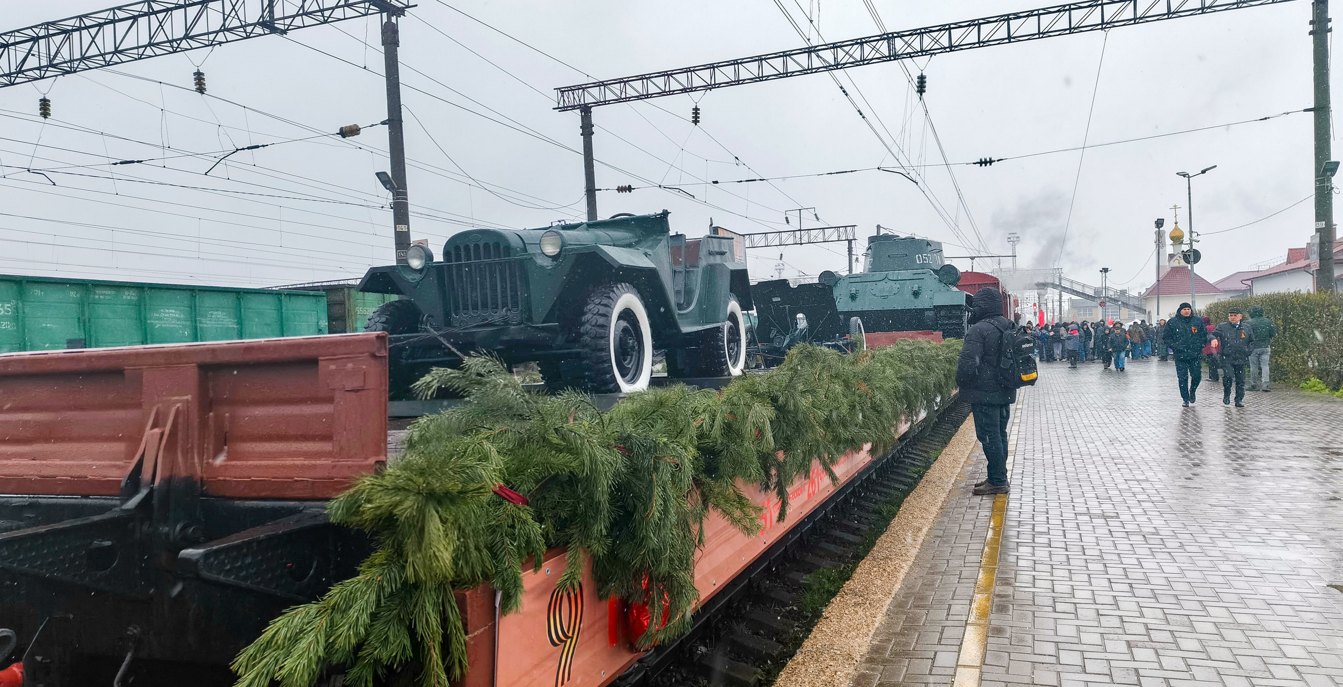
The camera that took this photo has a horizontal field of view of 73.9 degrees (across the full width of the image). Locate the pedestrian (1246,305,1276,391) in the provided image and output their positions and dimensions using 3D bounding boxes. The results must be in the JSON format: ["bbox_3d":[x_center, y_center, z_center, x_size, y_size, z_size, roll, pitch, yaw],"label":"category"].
[{"bbox_3d":[12.029,0.084,18.323,0.580,1.743,0.420,-3,0,36],"label":"pedestrian"}]

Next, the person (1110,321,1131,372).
[{"bbox_3d":[14.412,0.130,28.819,0.580,1.516,0.420,-3,0,25],"label":"person"}]

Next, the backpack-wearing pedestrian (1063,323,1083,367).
[{"bbox_3d":[14.429,0.094,32.000,0.580,1.660,0.480,-2,0,22],"label":"backpack-wearing pedestrian"}]

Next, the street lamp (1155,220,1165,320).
[{"bbox_3d":[22.936,-2.685,41.997,0.400,6.500,0.350,-2,0,22],"label":"street lamp"}]

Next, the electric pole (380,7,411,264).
[{"bbox_3d":[-6.358,-2.830,21.000,0.420,10.199,0.420,-3,0,22],"label":"electric pole"}]

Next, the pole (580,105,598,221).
[{"bbox_3d":[-2.619,-2.951,30.100,0.420,10.157,0.420,-3,0,22],"label":"pole"}]

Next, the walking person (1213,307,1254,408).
[{"bbox_3d":[9.683,0.244,15.350,0.620,1.700,0.450,-2,0,22],"label":"walking person"}]

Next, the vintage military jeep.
[{"bbox_3d":[-0.658,-0.319,6.897,1.780,1.330,3.350,-2,0,22],"label":"vintage military jeep"}]

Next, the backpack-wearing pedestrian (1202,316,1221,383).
[{"bbox_3d":[13.380,0.128,22.188,0.460,1.588,0.520,-3,0,19],"label":"backpack-wearing pedestrian"}]

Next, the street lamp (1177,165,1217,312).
[{"bbox_3d":[20.813,-3.109,34.997,0.900,7.500,1.900,-2,0,-23],"label":"street lamp"}]

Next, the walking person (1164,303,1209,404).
[{"bbox_3d":[8.955,0.194,15.594,0.640,1.803,0.450,-3,0,26],"label":"walking person"}]

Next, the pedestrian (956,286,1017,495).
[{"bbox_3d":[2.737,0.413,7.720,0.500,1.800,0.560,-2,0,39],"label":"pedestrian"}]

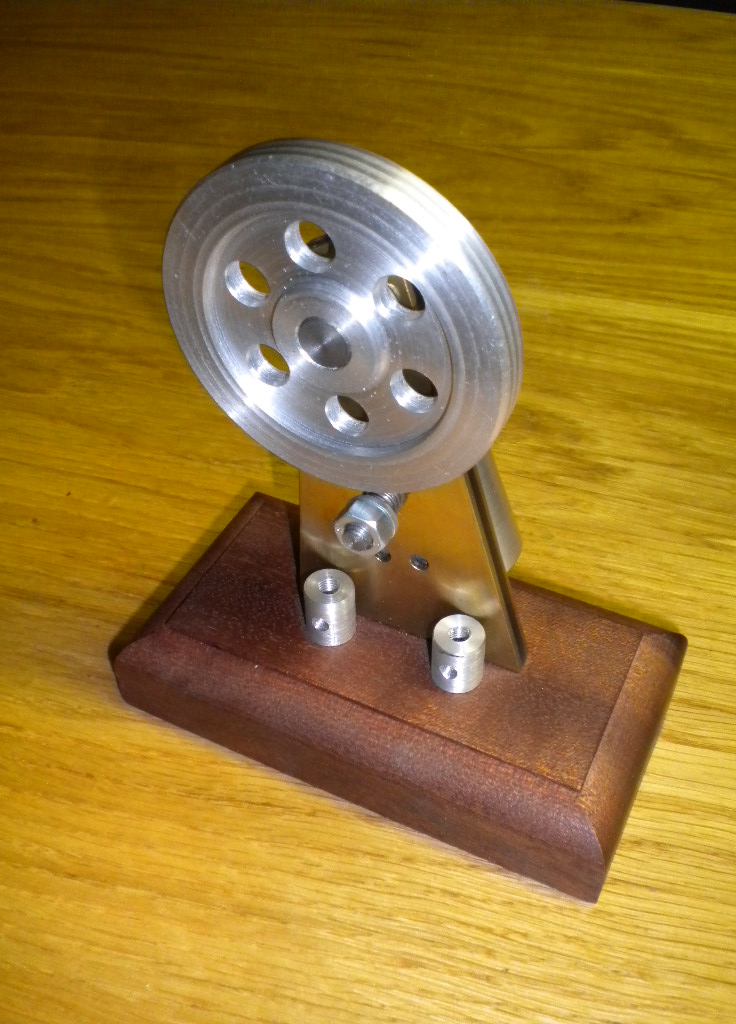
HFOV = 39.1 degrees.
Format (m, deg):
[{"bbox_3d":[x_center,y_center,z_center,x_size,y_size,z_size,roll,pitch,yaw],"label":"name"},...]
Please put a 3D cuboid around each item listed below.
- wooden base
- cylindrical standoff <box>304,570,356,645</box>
[{"bbox_3d":[0.007,0.033,0.228,0.110,0.022,0.059,18,46,20],"label":"wooden base"},{"bbox_3d":[-0.008,0.020,0.217,0.010,0.012,0.010,-1,43,1],"label":"cylindrical standoff"}]

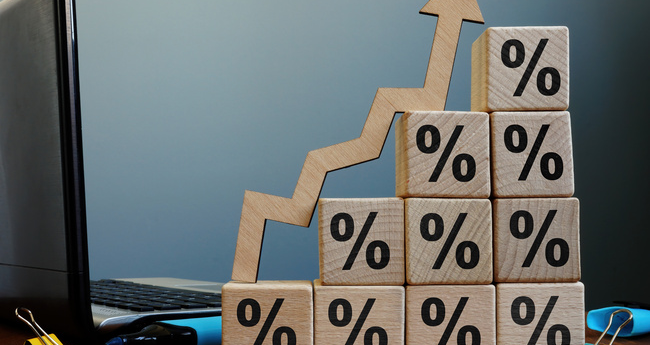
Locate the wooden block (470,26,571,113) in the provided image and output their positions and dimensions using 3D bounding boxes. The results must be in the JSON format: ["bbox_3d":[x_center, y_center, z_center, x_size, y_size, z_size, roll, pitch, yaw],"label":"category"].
[{"bbox_3d":[0.104,-0.052,0.435,0.041,0.043,0.044,0,-2,-1],"label":"wooden block"}]

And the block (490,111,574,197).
[{"bbox_3d":[0.105,-0.008,0.435,0.041,0.044,0.044,0,-2,-1],"label":"block"}]

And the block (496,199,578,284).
[{"bbox_3d":[0.108,0.035,0.435,0.044,0.043,0.044,0,-2,-1],"label":"block"}]

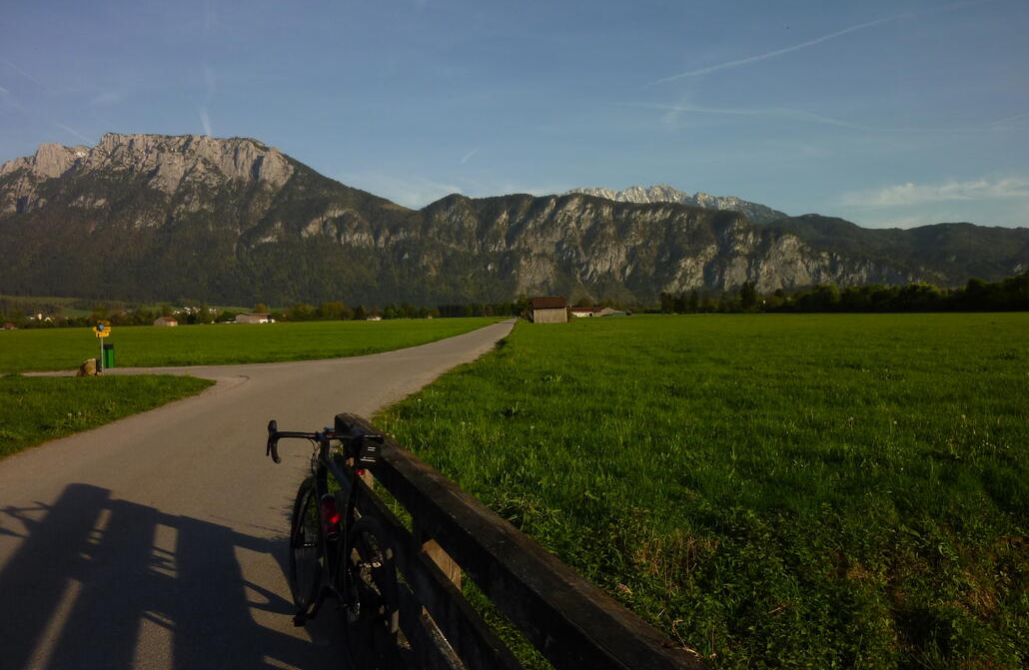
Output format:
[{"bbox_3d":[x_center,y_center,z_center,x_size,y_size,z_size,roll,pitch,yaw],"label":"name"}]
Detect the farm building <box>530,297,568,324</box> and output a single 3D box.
[{"bbox_3d":[6.251,-4.349,131.000,6.400,4.600,6.000,-1,1,2],"label":"farm building"}]

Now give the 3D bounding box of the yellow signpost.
[{"bbox_3d":[-13.186,0.400,23.800,0.640,1.740,0.300,-2,2,-20],"label":"yellow signpost"}]

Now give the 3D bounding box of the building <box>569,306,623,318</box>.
[{"bbox_3d":[47.127,-13.710,425.000,30.000,7.000,17.000,-1,1,6],"label":"building"}]

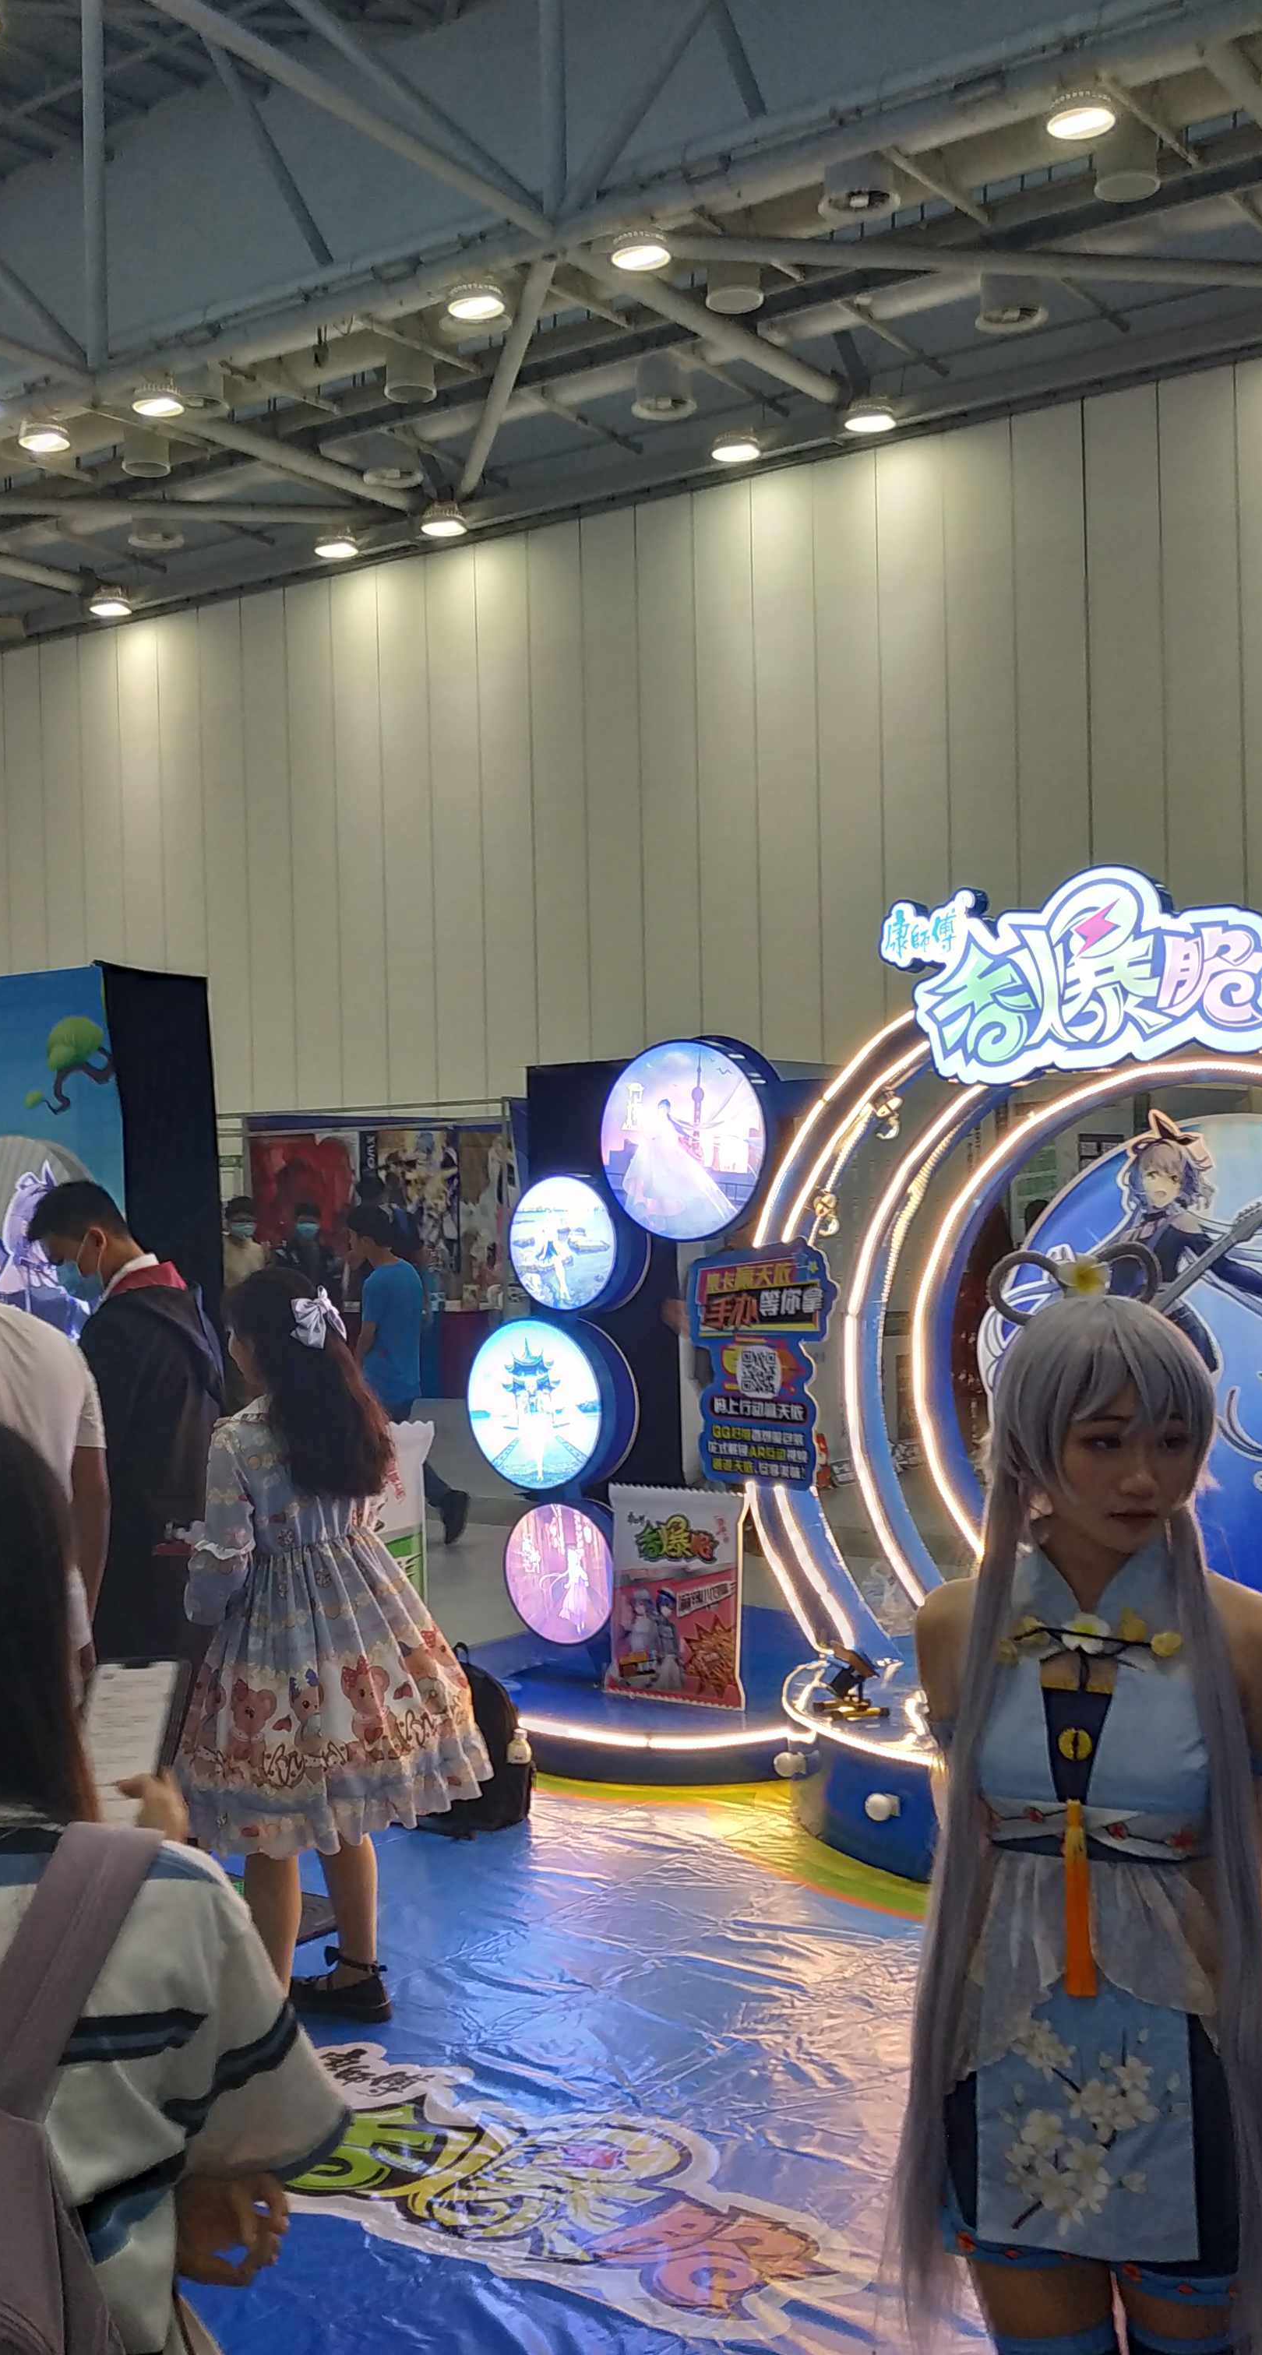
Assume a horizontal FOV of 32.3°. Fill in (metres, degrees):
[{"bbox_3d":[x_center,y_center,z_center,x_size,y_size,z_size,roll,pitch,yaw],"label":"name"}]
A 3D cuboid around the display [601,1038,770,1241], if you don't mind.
[{"bbox_3d":[0.220,-0.115,6.945,0.632,0.632,0.180,-1,-1,34],"label":"display"}]

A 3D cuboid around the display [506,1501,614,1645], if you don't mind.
[{"bbox_3d":[-0.173,1.304,7.230,0.465,0.465,0.200,-1,-1,34],"label":"display"}]

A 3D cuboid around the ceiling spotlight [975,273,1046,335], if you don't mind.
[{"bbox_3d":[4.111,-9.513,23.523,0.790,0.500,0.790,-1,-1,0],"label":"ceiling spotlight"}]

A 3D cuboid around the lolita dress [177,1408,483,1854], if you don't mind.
[{"bbox_3d":[-0.628,0.916,4.566,0.580,0.870,0.650,-2,-1,44],"label":"lolita dress"}]

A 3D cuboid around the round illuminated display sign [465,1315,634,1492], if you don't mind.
[{"bbox_3d":[-0.255,0.753,7.296,0.568,0.568,0.220,-1,-1,34],"label":"round illuminated display sign"}]

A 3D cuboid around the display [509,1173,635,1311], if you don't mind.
[{"bbox_3d":[-0.164,0.217,7.227,0.449,0.449,0.210,-1,-1,34],"label":"display"}]

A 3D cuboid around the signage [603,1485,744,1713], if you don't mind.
[{"bbox_3d":[0.143,1.325,6.881,0.500,0.670,0.060,-1,-1,34],"label":"signage"}]

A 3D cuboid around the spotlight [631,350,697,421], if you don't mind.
[{"bbox_3d":[0.397,-9.418,25.846,0.770,0.550,0.770,-1,-1,0],"label":"spotlight"}]

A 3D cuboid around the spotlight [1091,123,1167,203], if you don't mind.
[{"bbox_3d":[4.705,-9.646,20.642,0.630,0.500,0.630,-1,-1,0],"label":"spotlight"}]

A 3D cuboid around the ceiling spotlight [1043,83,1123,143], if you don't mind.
[{"bbox_3d":[3.681,-8.733,17.788,0.560,0.270,0.560,-1,-1,0],"label":"ceiling spotlight"}]

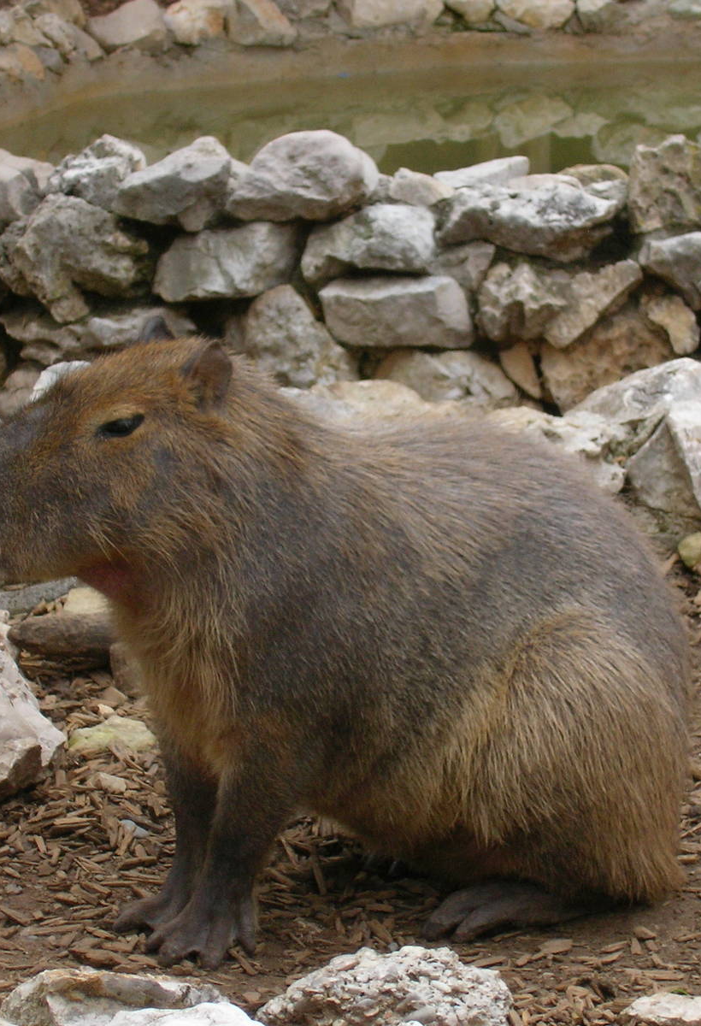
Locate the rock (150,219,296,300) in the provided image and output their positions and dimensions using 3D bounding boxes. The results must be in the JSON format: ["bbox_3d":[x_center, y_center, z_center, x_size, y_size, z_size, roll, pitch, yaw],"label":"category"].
[{"bbox_3d":[-0.197,-0.401,6.617,0.228,0.117,0.148,1,15,3],"label":"rock"}]

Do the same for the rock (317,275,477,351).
[{"bbox_3d":[0.076,-0.325,6.740,0.271,0.105,0.180,0,13,1],"label":"rock"}]

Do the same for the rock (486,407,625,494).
[{"bbox_3d":[0.331,-0.101,6.716,0.225,0.138,0.180,0,12,0],"label":"rock"}]

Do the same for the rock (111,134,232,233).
[{"bbox_3d":[-0.335,-0.621,7.814,0.229,0.179,0.195,0,12,0],"label":"rock"}]

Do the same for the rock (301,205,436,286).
[{"bbox_3d":[0.033,-0.508,7.852,0.259,0.149,0.207,0,12,0],"label":"rock"}]

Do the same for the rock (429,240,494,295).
[{"bbox_3d":[0.211,-0.465,7.874,0.128,0.099,0.141,0,12,0],"label":"rock"}]

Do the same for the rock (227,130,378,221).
[{"bbox_3d":[-0.081,-0.576,7.088,0.245,0.145,0.190,2,12,10],"label":"rock"}]

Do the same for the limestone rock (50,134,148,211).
[{"bbox_3d":[-0.416,-0.564,6.863,0.120,0.119,0.150,7,15,27],"label":"limestone rock"}]

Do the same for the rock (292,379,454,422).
[{"bbox_3d":[0.033,-0.143,6.210,0.250,0.120,0.180,0,12,0],"label":"rock"}]

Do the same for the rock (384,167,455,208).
[{"bbox_3d":[0.109,-0.531,6.754,0.126,0.059,0.100,0,13,0],"label":"rock"}]

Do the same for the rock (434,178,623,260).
[{"bbox_3d":[0.283,-0.465,6.587,0.293,0.113,0.182,0,14,0],"label":"rock"}]

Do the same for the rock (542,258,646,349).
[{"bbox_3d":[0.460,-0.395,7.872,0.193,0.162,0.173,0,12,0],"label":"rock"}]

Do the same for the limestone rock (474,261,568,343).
[{"bbox_3d":[0.287,-0.353,6.942,0.155,0.130,0.140,1,12,5],"label":"limestone rock"}]

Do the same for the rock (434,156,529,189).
[{"bbox_3d":[0.212,-0.550,6.692,0.153,0.043,0.107,0,14,0],"label":"rock"}]

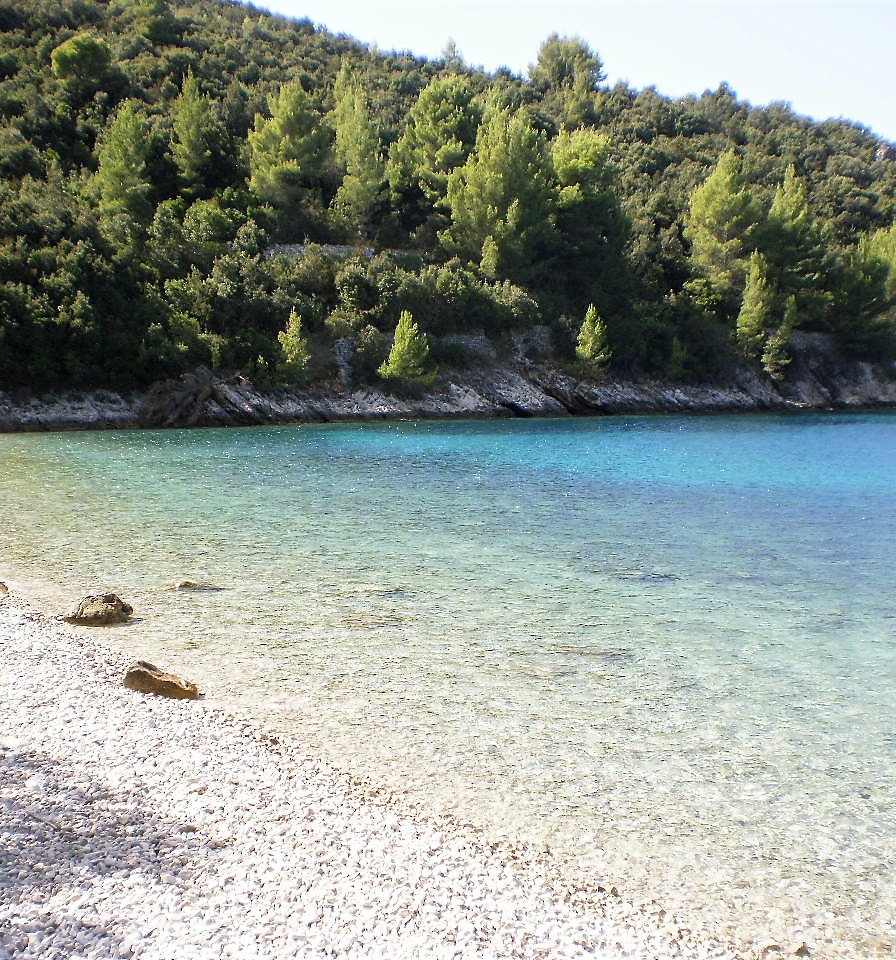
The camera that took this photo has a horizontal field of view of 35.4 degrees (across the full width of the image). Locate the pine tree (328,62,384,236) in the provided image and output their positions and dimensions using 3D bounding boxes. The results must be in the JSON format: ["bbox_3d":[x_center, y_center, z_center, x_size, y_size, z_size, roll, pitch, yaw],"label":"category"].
[{"bbox_3d":[-8.070,-29.080,124.000,4.790,15.530,4.790,0,4,0],"label":"pine tree"}]

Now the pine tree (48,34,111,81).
[{"bbox_3d":[-35.310,-40.590,135.000,5.590,4.800,5.590,0,4,0],"label":"pine tree"}]

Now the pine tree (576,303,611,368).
[{"bbox_3d":[12.030,-12.030,117.000,2.910,5.500,2.910,0,4,0],"label":"pine tree"}]

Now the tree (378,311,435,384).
[{"bbox_3d":[-2.890,-9.240,98.000,3.910,5.140,3.790,0,4,-2],"label":"tree"}]

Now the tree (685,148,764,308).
[{"bbox_3d":[26.760,-24.150,136.000,7.510,15.870,7.510,0,4,0],"label":"tree"}]

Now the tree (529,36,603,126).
[{"bbox_3d":[13.490,-45.250,160.000,8.650,10.740,8.390,0,4,5],"label":"tree"}]

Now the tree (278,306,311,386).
[{"bbox_3d":[-10.450,-9.030,95.000,2.230,5.140,2.230,0,4,0],"label":"tree"}]

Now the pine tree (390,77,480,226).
[{"bbox_3d":[-1.160,-28.260,121.000,8.270,13.070,8.020,0,4,-1],"label":"pine tree"}]

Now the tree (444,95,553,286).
[{"bbox_3d":[4.690,-26.280,128.000,10.070,16.940,10.070,0,4,0],"label":"tree"}]

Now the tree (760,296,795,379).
[{"bbox_3d":[28.930,-12.470,123.000,3.060,7.530,3.060,0,4,0],"label":"tree"}]

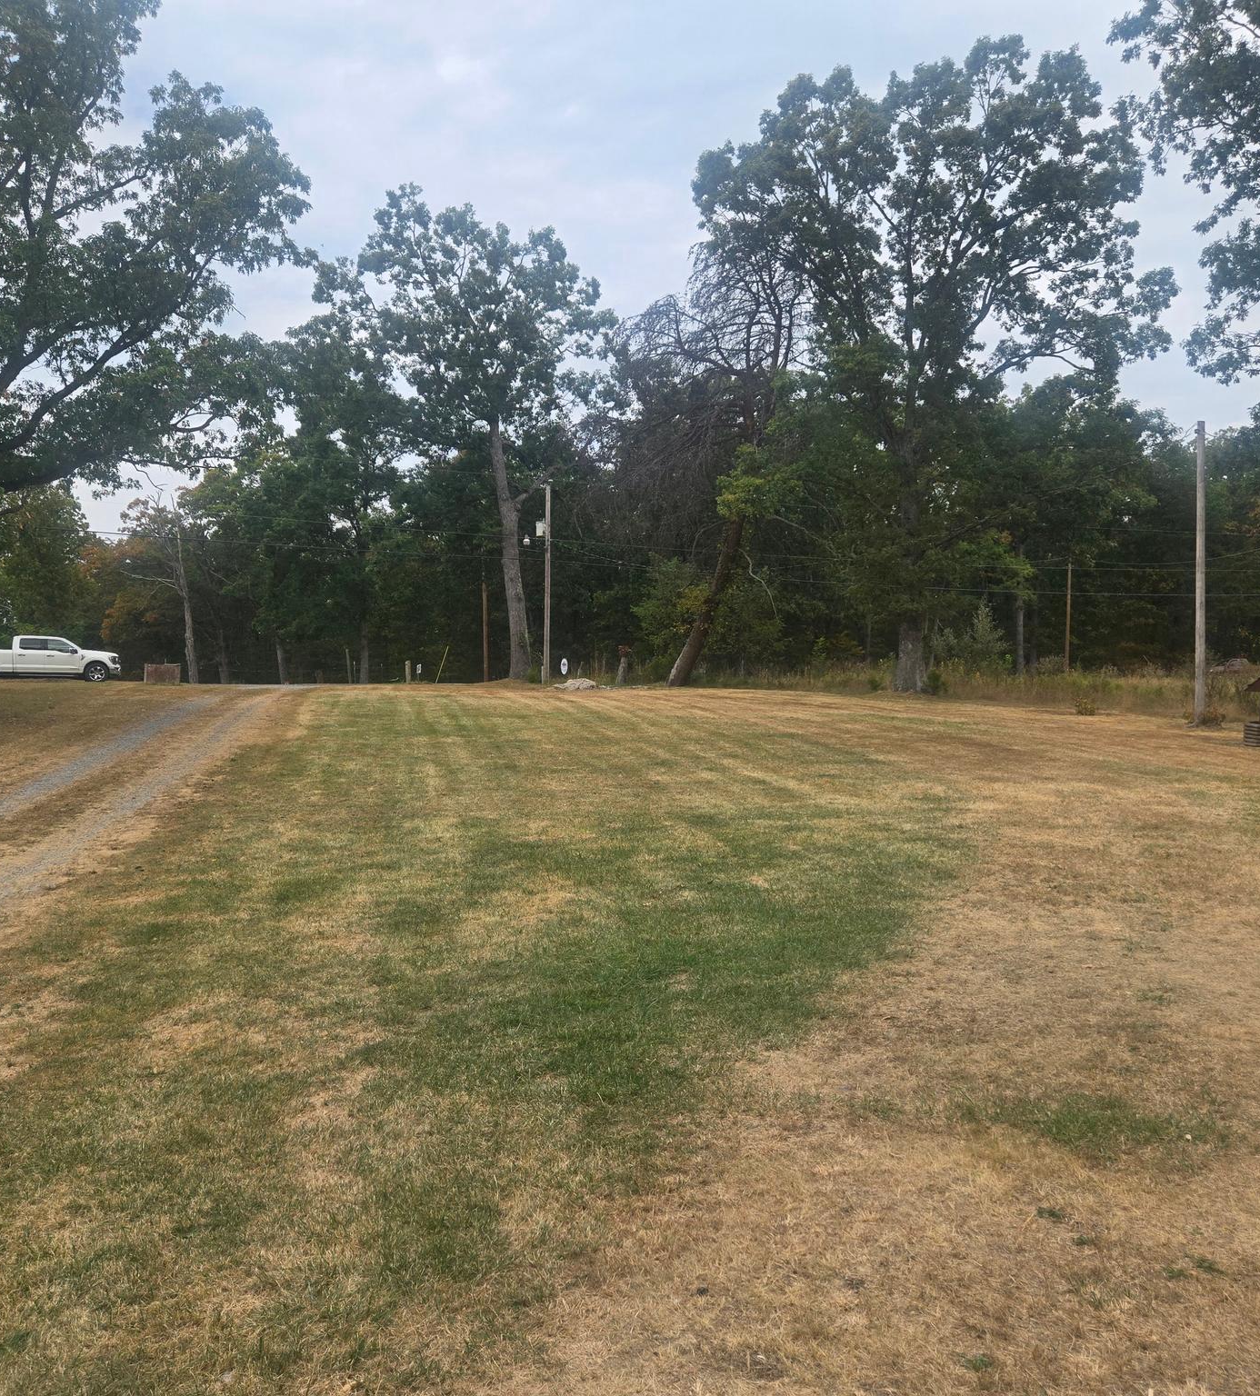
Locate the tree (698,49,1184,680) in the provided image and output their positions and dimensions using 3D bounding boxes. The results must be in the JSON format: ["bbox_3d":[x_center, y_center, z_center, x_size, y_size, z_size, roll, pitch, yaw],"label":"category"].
[{"bbox_3d":[11.111,-11.770,44.494,17.302,22.979,16.437,0,3,0],"label":"tree"}]

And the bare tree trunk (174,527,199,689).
[{"bbox_3d":[-20.080,-4.210,56.000,1.120,7.180,0.850,0,1,0],"label":"bare tree trunk"}]

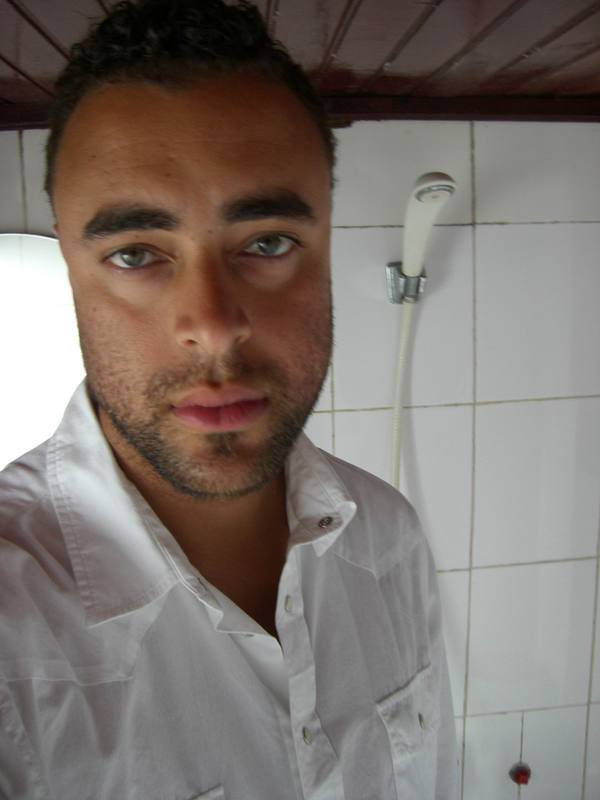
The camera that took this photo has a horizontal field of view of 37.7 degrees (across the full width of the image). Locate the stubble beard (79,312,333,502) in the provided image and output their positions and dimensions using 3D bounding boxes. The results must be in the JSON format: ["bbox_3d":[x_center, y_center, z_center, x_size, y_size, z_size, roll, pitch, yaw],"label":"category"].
[{"bbox_3d":[-0.047,-0.002,0.443,0.132,0.091,0.083,-4,6,-7],"label":"stubble beard"}]

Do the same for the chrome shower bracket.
[{"bbox_3d":[0.142,-0.155,1.172,0.047,0.056,0.055,-3,12,-4],"label":"chrome shower bracket"}]

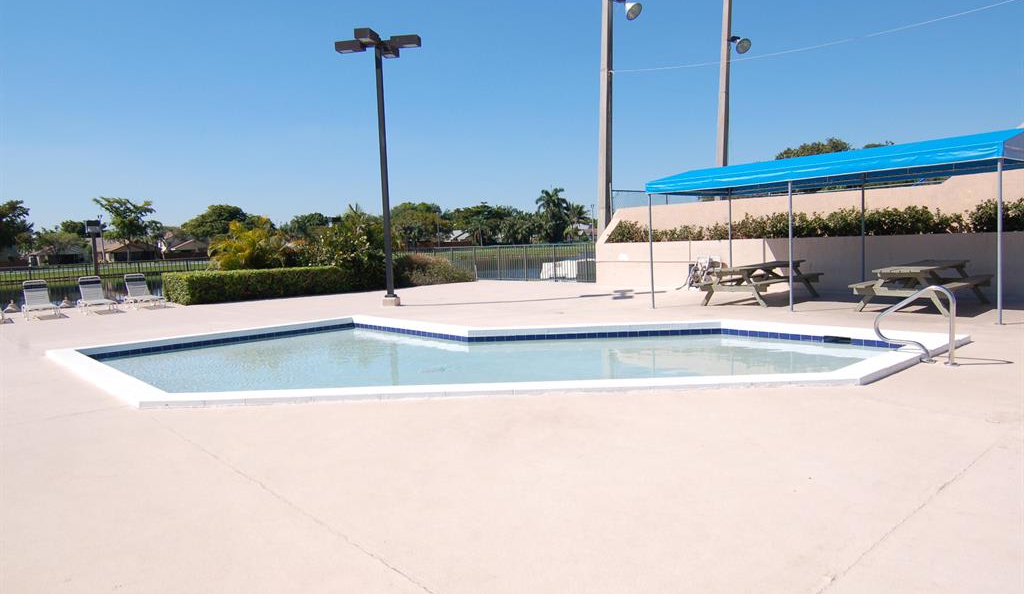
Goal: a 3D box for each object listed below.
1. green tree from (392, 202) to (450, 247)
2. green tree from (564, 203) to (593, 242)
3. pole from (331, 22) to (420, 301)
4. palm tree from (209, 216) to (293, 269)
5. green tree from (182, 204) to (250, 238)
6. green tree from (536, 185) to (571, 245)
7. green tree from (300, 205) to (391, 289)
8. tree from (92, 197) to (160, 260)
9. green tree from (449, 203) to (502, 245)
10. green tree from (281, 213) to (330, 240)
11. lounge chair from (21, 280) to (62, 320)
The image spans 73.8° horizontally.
[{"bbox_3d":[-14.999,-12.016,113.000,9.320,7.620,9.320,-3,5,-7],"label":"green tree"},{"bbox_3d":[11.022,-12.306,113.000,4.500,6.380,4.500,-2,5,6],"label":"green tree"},{"bbox_3d":[-3.105,-3.047,16.731,1.950,6.470,1.950,-1,5,13],"label":"pole"},{"bbox_3d":[-8.650,-1.347,22.638,2.700,2.710,2.700,-4,5,-21],"label":"palm tree"},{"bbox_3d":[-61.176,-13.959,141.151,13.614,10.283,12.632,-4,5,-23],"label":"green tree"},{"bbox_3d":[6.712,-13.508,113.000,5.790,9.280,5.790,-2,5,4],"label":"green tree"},{"bbox_3d":[-5.664,-1.635,23.204,2.970,2.960,2.670,-3,5,-13],"label":"green tree"},{"bbox_3d":[-59.369,-10.395,105.000,10.160,9.860,9.650,-5,5,-29],"label":"tree"},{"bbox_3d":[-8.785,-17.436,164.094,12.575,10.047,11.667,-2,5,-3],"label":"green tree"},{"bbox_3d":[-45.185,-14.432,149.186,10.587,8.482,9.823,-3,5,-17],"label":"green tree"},{"bbox_3d":[-11.586,0.041,16.747,0.660,0.910,1.600,-6,6,-40],"label":"lounge chair"}]

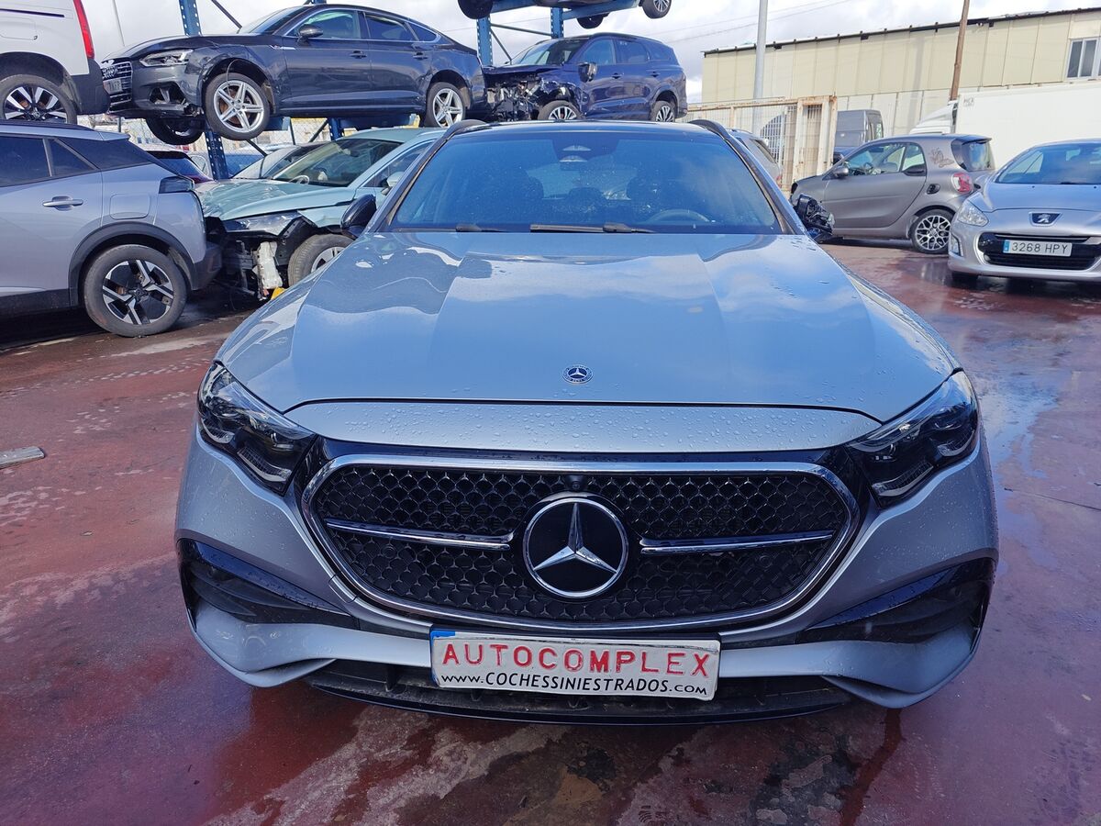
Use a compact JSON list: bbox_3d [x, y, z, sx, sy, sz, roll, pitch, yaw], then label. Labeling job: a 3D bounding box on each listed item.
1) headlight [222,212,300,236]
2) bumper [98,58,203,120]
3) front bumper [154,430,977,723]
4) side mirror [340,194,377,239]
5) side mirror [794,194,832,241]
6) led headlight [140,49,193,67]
[{"bbox_3d":[-2.496,-1.629,6.355,0.420,0.200,0.500,17,25,41],"label":"headlight"},{"bbox_3d":[-4.335,-3.359,7.669,1.830,0.550,0.500,16,27,40],"label":"bumper"},{"bbox_3d":[0.055,0.305,1.535,1.870,0.610,0.500,1,18,3],"label":"front bumper"},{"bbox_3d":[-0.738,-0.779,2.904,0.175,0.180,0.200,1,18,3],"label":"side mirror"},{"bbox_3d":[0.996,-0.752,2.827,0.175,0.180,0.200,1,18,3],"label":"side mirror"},{"bbox_3d":[-3.786,-3.493,7.212,0.420,0.175,0.430,16,27,40],"label":"led headlight"}]

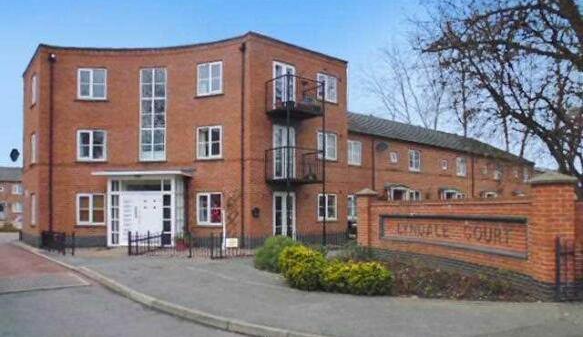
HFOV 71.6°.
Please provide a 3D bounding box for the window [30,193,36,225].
[{"bbox_3d":[-11.597,1.847,18.200,0.130,1.350,1.200,3,-4,-39],"label":"window"}]

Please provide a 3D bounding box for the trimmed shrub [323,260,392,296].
[{"bbox_3d":[1.168,1.893,7.150,1.220,0.520,0.850,-1,-4,14],"label":"trimmed shrub"}]

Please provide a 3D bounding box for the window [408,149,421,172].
[{"bbox_3d":[7.018,-0.421,23.000,1.150,1.230,0.120,3,-4,-40],"label":"window"}]

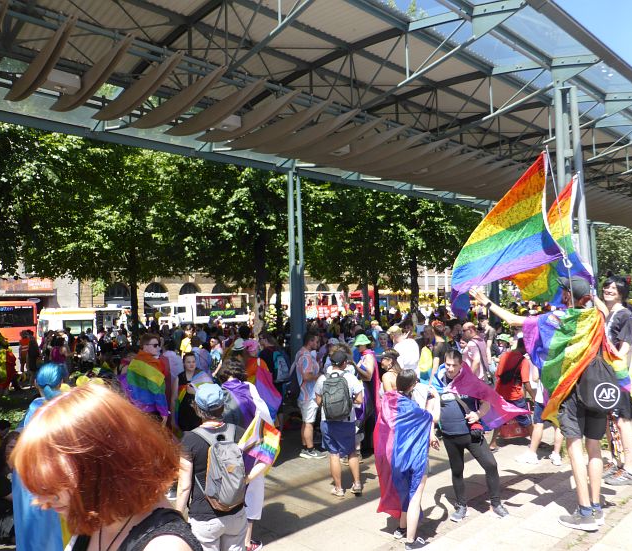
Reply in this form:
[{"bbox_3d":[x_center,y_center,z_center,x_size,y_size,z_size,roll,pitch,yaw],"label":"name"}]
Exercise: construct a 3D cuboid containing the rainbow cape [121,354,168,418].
[{"bbox_3d":[-1.875,1.204,5.600,0.500,0.670,0.360,-1,-2,-18],"label":"rainbow cape"}]

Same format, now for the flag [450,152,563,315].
[{"bbox_3d":[1.347,-0.297,3.600,0.740,1.100,0.400,-2,-3,9],"label":"flag"}]

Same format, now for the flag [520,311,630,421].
[{"bbox_3d":[1.835,0.643,3.600,0.700,0.800,0.360,-2,-3,7],"label":"flag"}]

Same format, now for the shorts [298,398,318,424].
[{"bbox_3d":[-0.126,1.972,7.400,0.275,0.360,0.330,-1,-2,-18],"label":"shorts"}]

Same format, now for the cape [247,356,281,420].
[{"bbox_3d":[-0.759,1.694,7.500,0.500,0.930,0.300,-1,-4,-12],"label":"cape"}]

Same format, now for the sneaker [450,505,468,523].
[{"bbox_3d":[1.485,2.474,5.300,0.107,0.105,0.285,-3,-3,36],"label":"sneaker"}]

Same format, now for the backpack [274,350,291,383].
[{"bbox_3d":[-0.506,1.371,7.700,0.180,0.470,0.280,-4,-3,41],"label":"backpack"}]

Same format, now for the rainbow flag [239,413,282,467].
[{"bbox_3d":[-0.409,1.196,3.700,0.300,0.360,0.120,-2,-2,6],"label":"rainbow flag"}]

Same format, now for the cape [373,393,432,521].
[{"bbox_3d":[0.804,1.636,4.720,0.540,1.130,0.360,-2,-2,9],"label":"cape"}]

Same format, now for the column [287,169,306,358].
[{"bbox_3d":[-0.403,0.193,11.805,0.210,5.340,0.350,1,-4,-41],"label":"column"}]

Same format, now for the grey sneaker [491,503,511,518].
[{"bbox_3d":[1.925,2.439,5.383,0.105,0.120,0.285,-1,-3,-8],"label":"grey sneaker"}]

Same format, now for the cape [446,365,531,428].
[{"bbox_3d":[1.807,1.280,5.450,0.850,0.630,0.380,-1,-2,-6],"label":"cape"}]

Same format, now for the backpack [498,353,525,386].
[{"bbox_3d":[2.796,1.355,7.300,0.350,0.460,0.180,-4,-5,33],"label":"backpack"}]

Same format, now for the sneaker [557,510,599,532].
[{"bbox_3d":[1.939,1.815,3.770,0.275,0.110,0.105,-3,-3,35],"label":"sneaker"}]

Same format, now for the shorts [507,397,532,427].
[{"bbox_3d":[2.944,2.001,7.450,0.390,0.430,0.280,-2,-2,6],"label":"shorts"}]

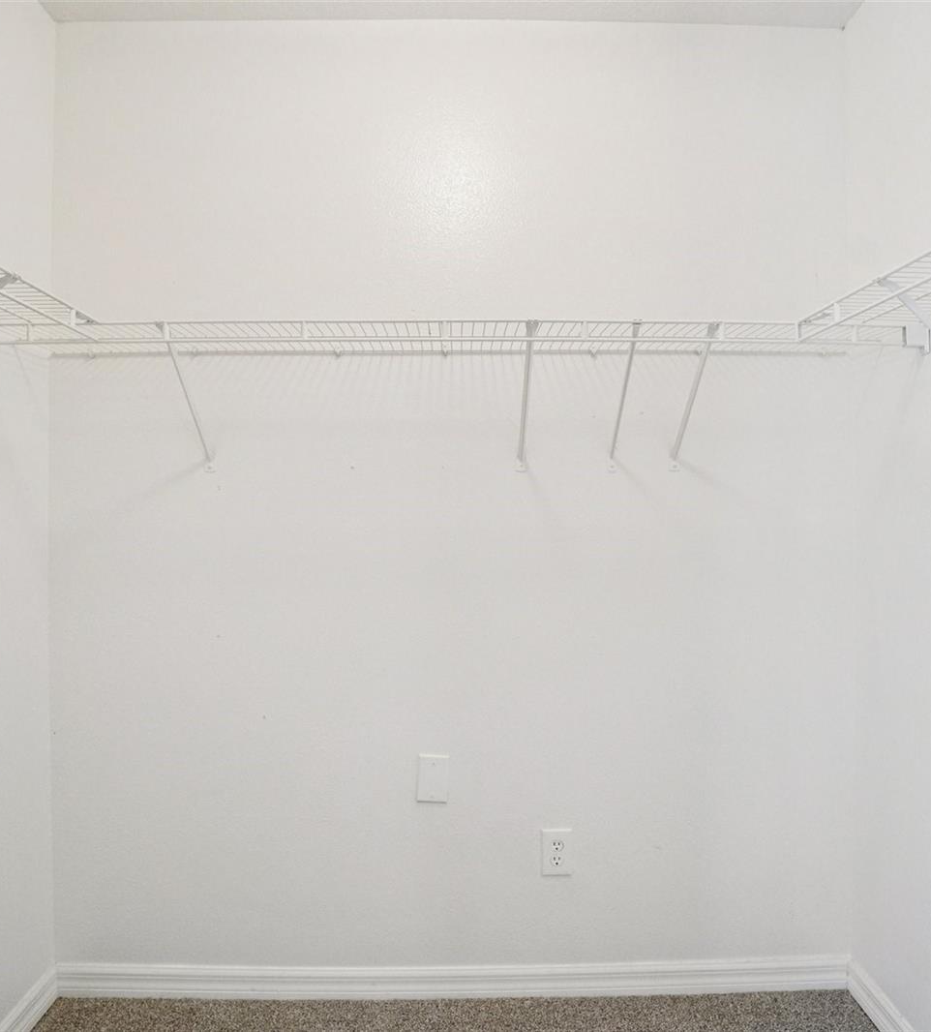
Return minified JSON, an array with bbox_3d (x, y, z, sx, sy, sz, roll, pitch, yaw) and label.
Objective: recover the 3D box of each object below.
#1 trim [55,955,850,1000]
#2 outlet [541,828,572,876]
[{"bbox_3d":[-0.023,1.212,1.688,2.090,0.084,0.015,0,0,-1],"label":"trim"},{"bbox_3d":[0.241,0.884,1.695,0.078,0.122,0.009,0,0,-1],"label":"outlet"}]

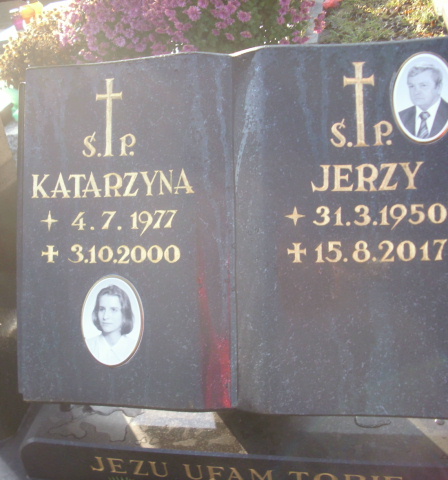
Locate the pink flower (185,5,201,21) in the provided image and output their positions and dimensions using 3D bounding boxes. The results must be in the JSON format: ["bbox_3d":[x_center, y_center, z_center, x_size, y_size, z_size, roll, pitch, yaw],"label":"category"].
[{"bbox_3d":[-0.091,-0.664,2.000,0.046,0.046,0.028,-8,6,0],"label":"pink flower"}]

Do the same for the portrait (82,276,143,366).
[{"bbox_3d":[-0.179,0.131,1.100,0.106,0.145,0.010,-1,-4,16],"label":"portrait"}]

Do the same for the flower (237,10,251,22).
[{"bbox_3d":[0.059,-0.663,2.030,0.042,0.038,0.025,-6,5,3],"label":"flower"}]

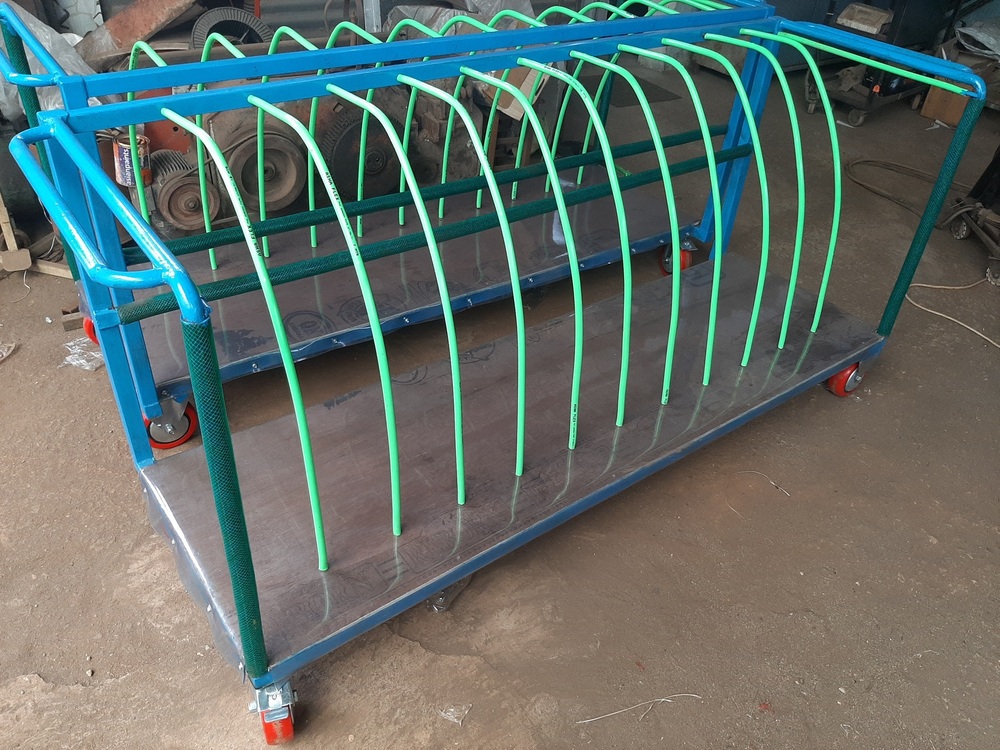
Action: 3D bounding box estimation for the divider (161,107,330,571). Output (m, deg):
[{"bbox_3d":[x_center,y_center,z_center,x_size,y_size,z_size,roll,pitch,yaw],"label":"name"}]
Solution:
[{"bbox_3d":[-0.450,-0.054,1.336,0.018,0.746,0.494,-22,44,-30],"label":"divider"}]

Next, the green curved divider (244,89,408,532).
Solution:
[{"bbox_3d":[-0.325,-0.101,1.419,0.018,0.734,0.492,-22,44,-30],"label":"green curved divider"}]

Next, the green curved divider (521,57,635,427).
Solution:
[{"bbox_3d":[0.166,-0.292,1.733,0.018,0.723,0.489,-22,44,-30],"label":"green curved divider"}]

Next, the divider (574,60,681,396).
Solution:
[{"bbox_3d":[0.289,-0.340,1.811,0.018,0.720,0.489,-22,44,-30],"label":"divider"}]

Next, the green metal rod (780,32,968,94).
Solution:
[{"bbox_3d":[0.947,-0.815,1.949,0.017,0.017,0.542,-21,45,-31],"label":"green metal rod"}]

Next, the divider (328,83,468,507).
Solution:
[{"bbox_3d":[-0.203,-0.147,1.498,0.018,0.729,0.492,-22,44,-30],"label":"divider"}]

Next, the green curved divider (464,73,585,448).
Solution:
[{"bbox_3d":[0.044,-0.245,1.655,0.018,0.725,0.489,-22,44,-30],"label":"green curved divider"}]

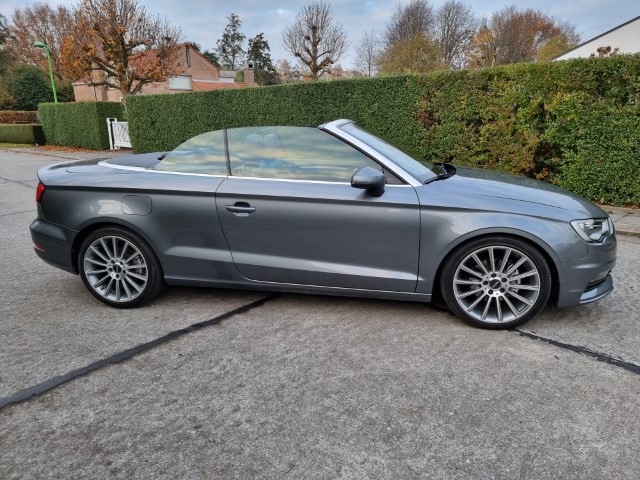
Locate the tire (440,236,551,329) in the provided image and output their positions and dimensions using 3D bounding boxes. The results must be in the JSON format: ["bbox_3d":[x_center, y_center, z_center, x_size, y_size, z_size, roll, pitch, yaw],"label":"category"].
[{"bbox_3d":[1.107,0.249,2.841,0.637,0.637,0.230,1,17,10],"label":"tire"}]

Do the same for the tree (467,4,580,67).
[{"bbox_3d":[19.495,-17.169,43.040,10.503,9.850,8.928,6,18,22],"label":"tree"}]

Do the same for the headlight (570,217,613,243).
[{"bbox_3d":[1.716,-0.105,2.786,0.380,0.165,0.400,1,17,10],"label":"headlight"}]

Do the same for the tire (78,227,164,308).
[{"bbox_3d":[-1.447,0.184,3.296,0.637,0.637,0.230,1,17,10],"label":"tire"}]

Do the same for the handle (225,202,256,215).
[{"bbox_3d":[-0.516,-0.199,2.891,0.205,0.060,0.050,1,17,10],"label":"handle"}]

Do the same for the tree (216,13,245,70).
[{"bbox_3d":[-11.039,-21.719,56.033,3.480,12.735,3.480,-4,17,-9],"label":"tree"}]

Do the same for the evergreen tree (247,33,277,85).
[{"bbox_3d":[-7.045,-19.989,54.498,3.643,10.090,3.643,-3,17,-6],"label":"evergreen tree"}]

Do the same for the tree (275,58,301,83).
[{"bbox_3d":[-4.732,-22.649,66.249,3.840,8.295,3.840,-3,17,-3],"label":"tree"}]

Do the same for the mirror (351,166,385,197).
[{"bbox_3d":[0.298,-0.358,2.691,0.200,0.185,0.240,1,17,10],"label":"mirror"}]

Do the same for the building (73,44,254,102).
[{"bbox_3d":[-13.712,-13.666,39.634,12.500,6.900,11.500,-17,23,-42],"label":"building"}]

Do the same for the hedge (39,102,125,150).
[{"bbox_3d":[-10.046,-4.891,18.754,5.897,1.800,1.300,13,22,40],"label":"hedge"}]

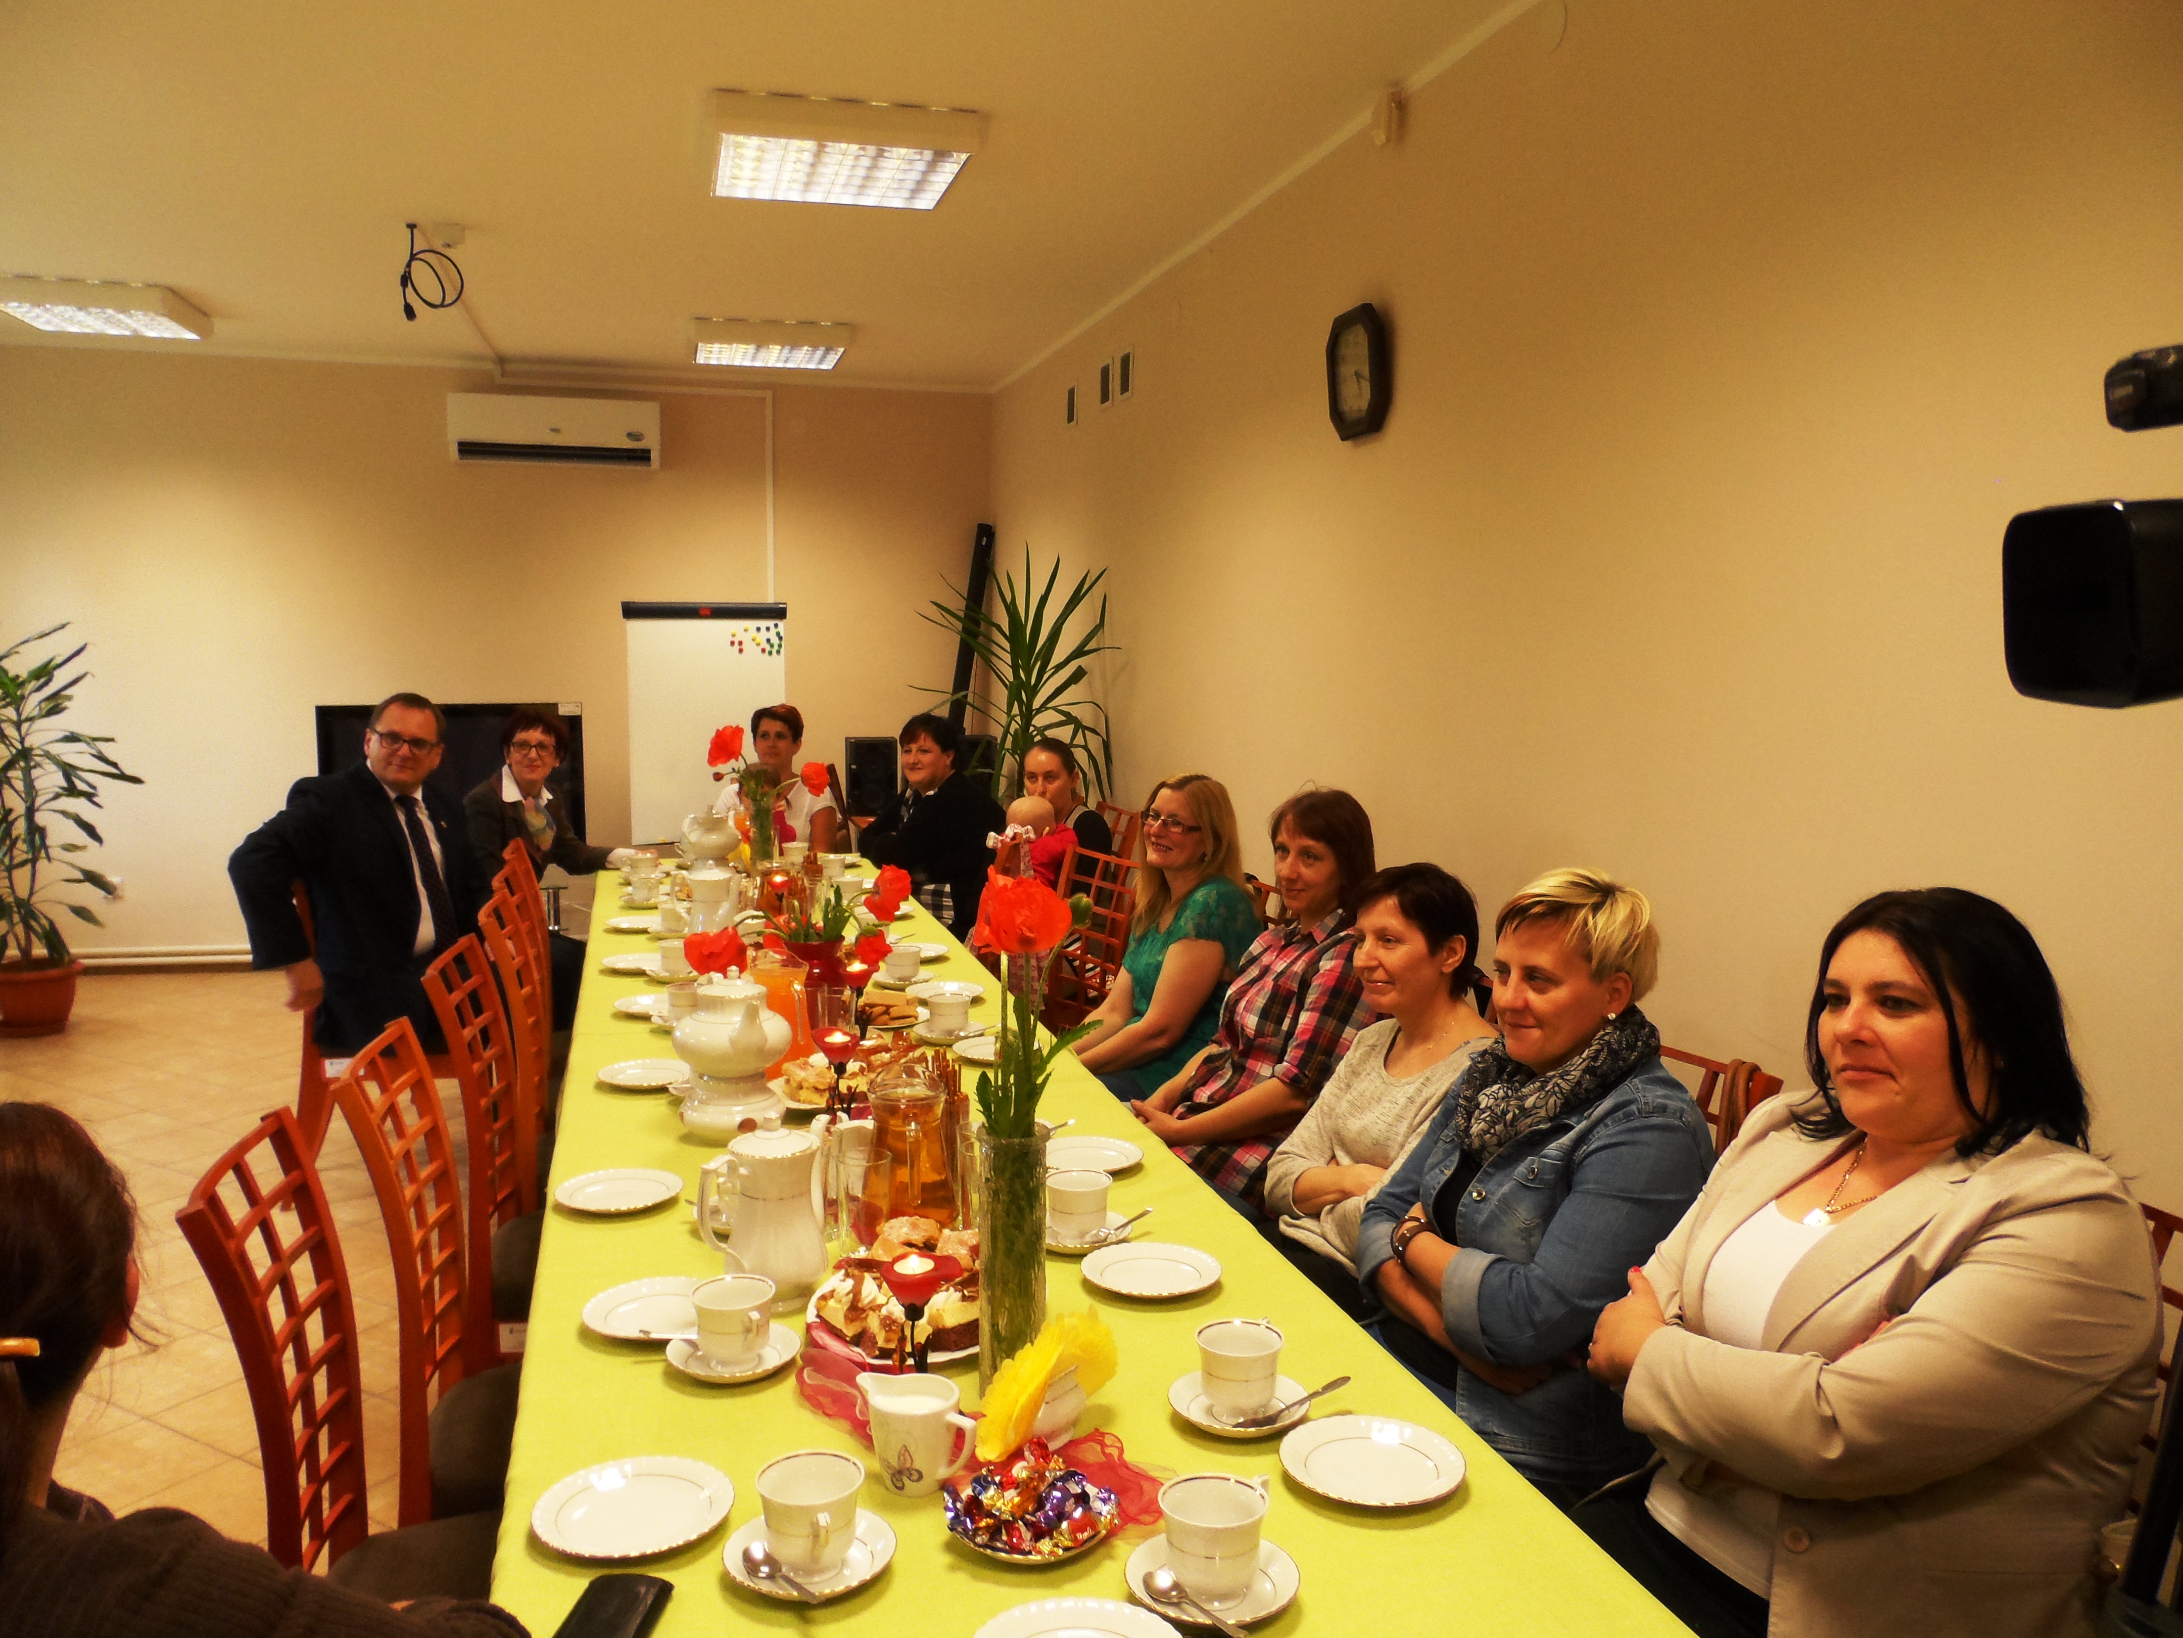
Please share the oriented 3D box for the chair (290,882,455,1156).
[{"bbox_3d":[-1.947,0.538,4.237,0.500,0.960,0.410,-1,6,-11],"label":"chair"}]

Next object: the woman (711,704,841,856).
[{"bbox_3d":[-1.124,0.232,5.536,0.480,1.290,0.720,-1,6,-14],"label":"woman"}]

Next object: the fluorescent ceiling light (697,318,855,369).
[{"bbox_3d":[-1.381,-2.012,6.463,0.630,0.088,0.630,-2,7,-17],"label":"fluorescent ceiling light"}]

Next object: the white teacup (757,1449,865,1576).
[{"bbox_3d":[-0.224,0.574,1.226,0.086,0.077,0.105,-3,7,-22],"label":"white teacup"}]

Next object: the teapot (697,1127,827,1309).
[{"bbox_3d":[-0.367,0.449,1.747,0.178,0.222,0.120,-7,10,-45],"label":"teapot"}]

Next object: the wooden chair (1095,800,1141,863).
[{"bbox_3d":[-0.112,0.445,5.142,0.500,0.960,0.410,-3,7,-24],"label":"wooden chair"}]

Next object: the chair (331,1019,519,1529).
[{"bbox_3d":[-0.721,0.770,2.110,0.500,0.960,0.410,-1,6,-11],"label":"chair"}]

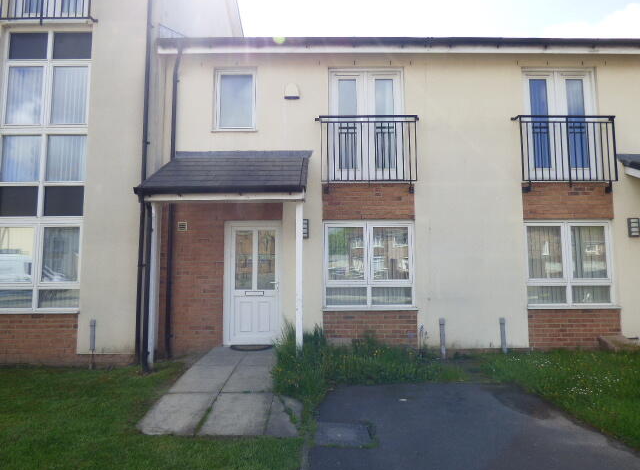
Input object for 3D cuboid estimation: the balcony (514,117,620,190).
[{"bbox_3d":[4.074,-1.372,6.158,1.719,1.226,0.160,0,-4,0],"label":"balcony"}]

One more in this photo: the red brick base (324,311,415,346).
[{"bbox_3d":[0.824,1.527,6.037,1.551,0.607,0.130,0,-4,0],"label":"red brick base"}]

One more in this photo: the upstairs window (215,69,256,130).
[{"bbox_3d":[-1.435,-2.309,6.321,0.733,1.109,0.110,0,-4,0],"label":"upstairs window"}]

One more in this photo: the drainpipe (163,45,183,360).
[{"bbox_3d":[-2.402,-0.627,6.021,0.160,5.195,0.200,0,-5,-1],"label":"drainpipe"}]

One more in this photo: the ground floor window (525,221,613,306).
[{"bbox_3d":[4.173,0.481,6.189,1.491,1.437,0.100,0,-5,-1],"label":"ground floor window"}]

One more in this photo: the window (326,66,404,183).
[{"bbox_3d":[0.806,-1.875,6.341,1.303,1.994,0.100,0,-5,-1],"label":"window"}]

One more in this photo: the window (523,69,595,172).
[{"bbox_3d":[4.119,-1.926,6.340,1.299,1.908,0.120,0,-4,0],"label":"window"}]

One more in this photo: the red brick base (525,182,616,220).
[{"bbox_3d":[4.148,-0.562,6.213,1.518,0.632,0.130,0,-4,0],"label":"red brick base"}]

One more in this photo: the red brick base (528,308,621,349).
[{"bbox_3d":[4.187,1.556,6.084,1.532,0.673,0.130,0,-5,-1],"label":"red brick base"}]

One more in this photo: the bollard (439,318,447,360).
[{"bbox_3d":[1.894,1.595,5.703,0.100,0.636,0.100,0,-4,0],"label":"bollard"}]

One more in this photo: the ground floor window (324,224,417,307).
[{"bbox_3d":[0.824,0.494,6.125,1.515,1.460,0.130,0,-4,0],"label":"ground floor window"}]

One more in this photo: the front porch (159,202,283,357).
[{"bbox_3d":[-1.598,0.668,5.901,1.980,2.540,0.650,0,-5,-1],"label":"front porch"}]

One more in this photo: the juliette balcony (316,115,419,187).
[{"bbox_3d":[0.797,-1.405,6.176,1.709,1.190,0.150,0,-5,-1],"label":"juliette balcony"}]

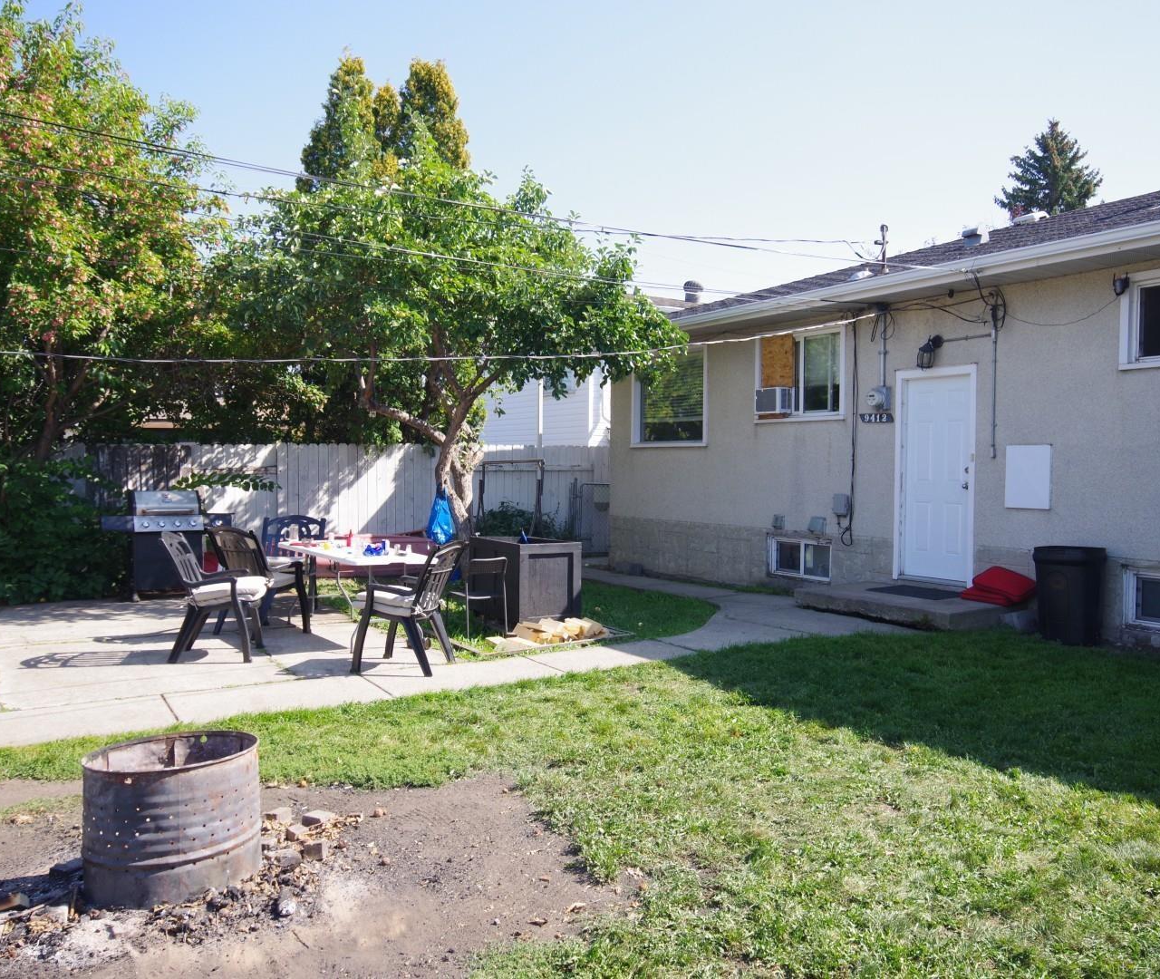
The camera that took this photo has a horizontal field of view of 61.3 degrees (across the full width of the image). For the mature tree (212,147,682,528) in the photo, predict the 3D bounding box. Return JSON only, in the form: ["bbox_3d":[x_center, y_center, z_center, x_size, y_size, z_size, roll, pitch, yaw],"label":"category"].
[{"bbox_3d":[-1.585,-1.468,11.772,5.600,5.300,5.200,1,1,0],"label":"mature tree"}]

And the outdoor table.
[{"bbox_3d":[-1.898,0.884,8.328,0.740,0.733,1.859,0,1,-35],"label":"outdoor table"}]

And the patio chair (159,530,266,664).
[{"bbox_3d":[-2.777,0.802,7.430,0.654,0.918,0.570,0,1,-8],"label":"patio chair"}]

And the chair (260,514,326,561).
[{"bbox_3d":[-2.868,0.751,9.768,0.580,0.920,0.630,1,1,-3],"label":"chair"}]

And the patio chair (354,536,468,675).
[{"bbox_3d":[-1.216,0.826,7.054,0.654,0.918,0.570,1,1,14],"label":"patio chair"}]

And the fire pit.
[{"bbox_3d":[-1.444,1.154,3.485,0.585,0.455,0.585,-2,-1,-23],"label":"fire pit"}]

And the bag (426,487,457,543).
[{"bbox_3d":[-1.693,0.318,11.910,0.360,0.660,0.280,0,1,-8],"label":"bag"}]

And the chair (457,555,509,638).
[{"bbox_3d":[-0.914,0.904,8.651,0.460,0.700,0.480,0,1,-37],"label":"chair"}]

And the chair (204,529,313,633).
[{"bbox_3d":[-2.759,0.781,8.424,0.570,0.918,0.654,1,1,33],"label":"chair"}]

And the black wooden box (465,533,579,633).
[{"bbox_3d":[-0.525,0.867,9.353,0.650,0.769,1.002,0,2,-32],"label":"black wooden box"}]

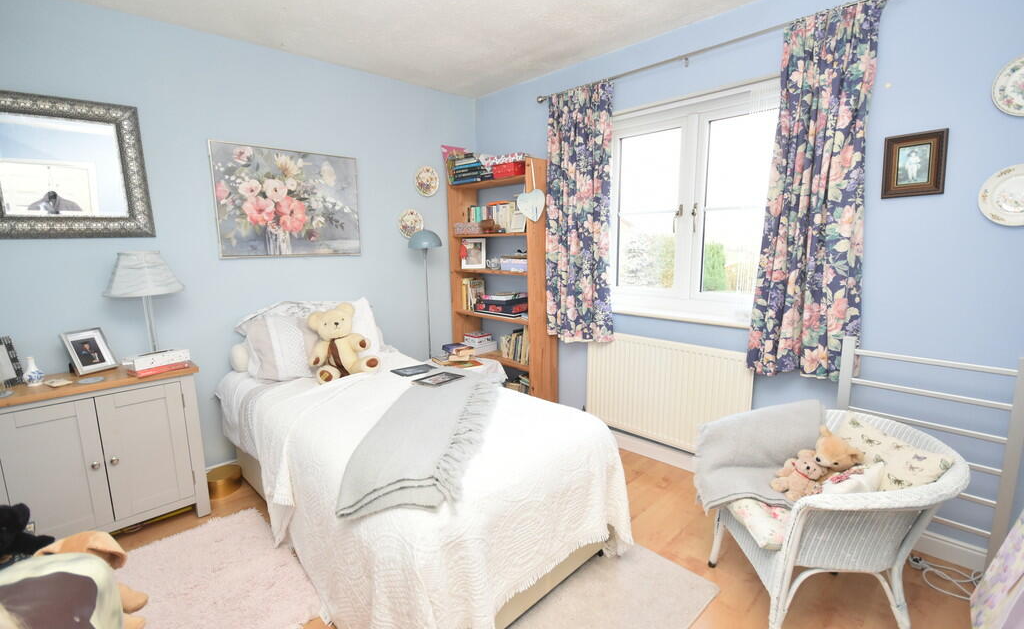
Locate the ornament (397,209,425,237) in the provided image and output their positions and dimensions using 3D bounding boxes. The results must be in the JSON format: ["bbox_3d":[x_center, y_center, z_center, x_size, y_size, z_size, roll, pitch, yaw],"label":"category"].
[{"bbox_3d":[-0.706,-0.633,3.199,0.208,0.210,0.025,-10,13,-43],"label":"ornament"}]

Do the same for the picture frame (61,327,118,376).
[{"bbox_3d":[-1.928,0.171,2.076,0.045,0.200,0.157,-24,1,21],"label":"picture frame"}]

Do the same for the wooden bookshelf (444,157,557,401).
[{"bbox_3d":[-0.067,-0.125,3.316,0.300,1.814,0.806,-10,13,-43],"label":"wooden bookshelf"}]

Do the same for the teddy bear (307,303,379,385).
[{"bbox_3d":[-0.932,0.132,2.488,0.350,0.385,0.260,-7,11,-32],"label":"teddy bear"}]

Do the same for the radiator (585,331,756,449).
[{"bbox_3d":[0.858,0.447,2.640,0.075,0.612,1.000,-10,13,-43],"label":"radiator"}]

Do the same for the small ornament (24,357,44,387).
[{"bbox_3d":[-2.022,0.243,1.919,0.066,0.120,0.066,-10,13,-43],"label":"small ornament"}]

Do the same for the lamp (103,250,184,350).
[{"bbox_3d":[-1.708,-0.024,2.139,0.300,0.540,0.290,-10,13,-43],"label":"lamp"}]

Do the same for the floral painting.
[{"bbox_3d":[-1.284,-0.648,2.678,0.800,0.615,0.030,-10,13,-43],"label":"floral painting"}]

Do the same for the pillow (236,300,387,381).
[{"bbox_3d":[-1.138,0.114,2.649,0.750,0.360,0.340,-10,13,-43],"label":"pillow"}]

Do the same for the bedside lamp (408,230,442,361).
[{"bbox_3d":[-0.586,0.110,3.239,0.230,1.390,0.230,-10,13,-43],"label":"bedside lamp"}]

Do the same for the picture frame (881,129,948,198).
[{"bbox_3d":[1.558,-0.577,1.763,0.025,0.233,0.183,-10,13,-43],"label":"picture frame"}]

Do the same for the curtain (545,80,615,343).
[{"bbox_3d":[0.422,-0.594,2.882,0.120,1.560,0.500,-10,13,-43],"label":"curtain"}]

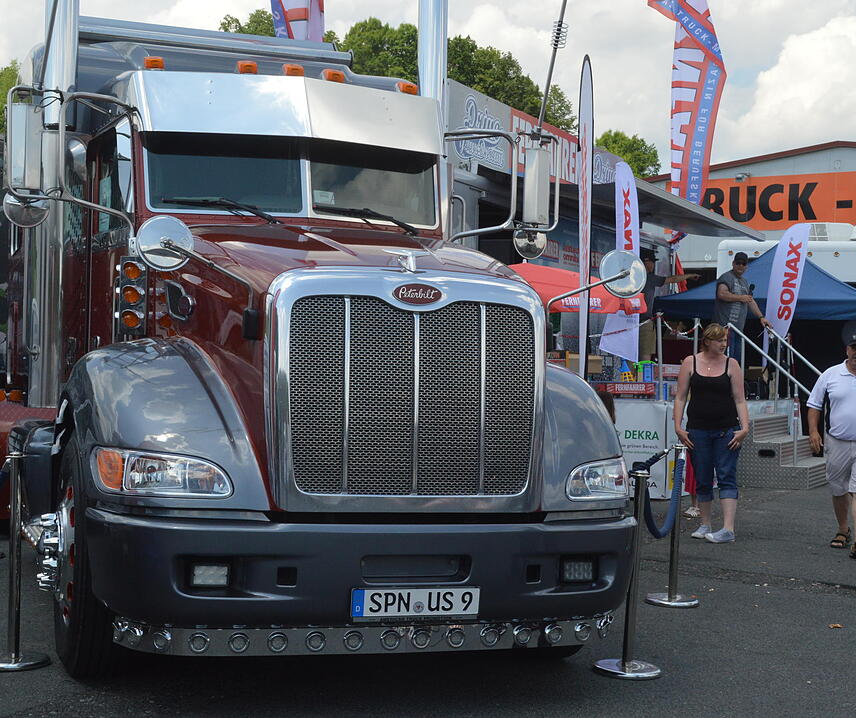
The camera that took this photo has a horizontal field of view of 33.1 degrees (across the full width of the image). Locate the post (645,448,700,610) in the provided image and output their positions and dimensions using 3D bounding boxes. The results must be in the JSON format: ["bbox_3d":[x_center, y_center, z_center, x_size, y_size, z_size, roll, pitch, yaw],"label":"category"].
[{"bbox_3d":[1.490,0.997,8.642,0.317,0.945,0.317,2,0,0],"label":"post"}]

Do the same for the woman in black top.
[{"bbox_3d":[2.267,0.588,11.505,0.600,1.730,0.360,3,1,20],"label":"woman in black top"}]

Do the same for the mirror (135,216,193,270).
[{"bbox_3d":[-1.009,-0.442,5.500,0.217,0.214,0.090,2,1,-9],"label":"mirror"}]

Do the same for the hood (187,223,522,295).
[{"bbox_3d":[-0.343,-0.470,6.646,1.320,0.430,2.150,2,1,-18],"label":"hood"}]

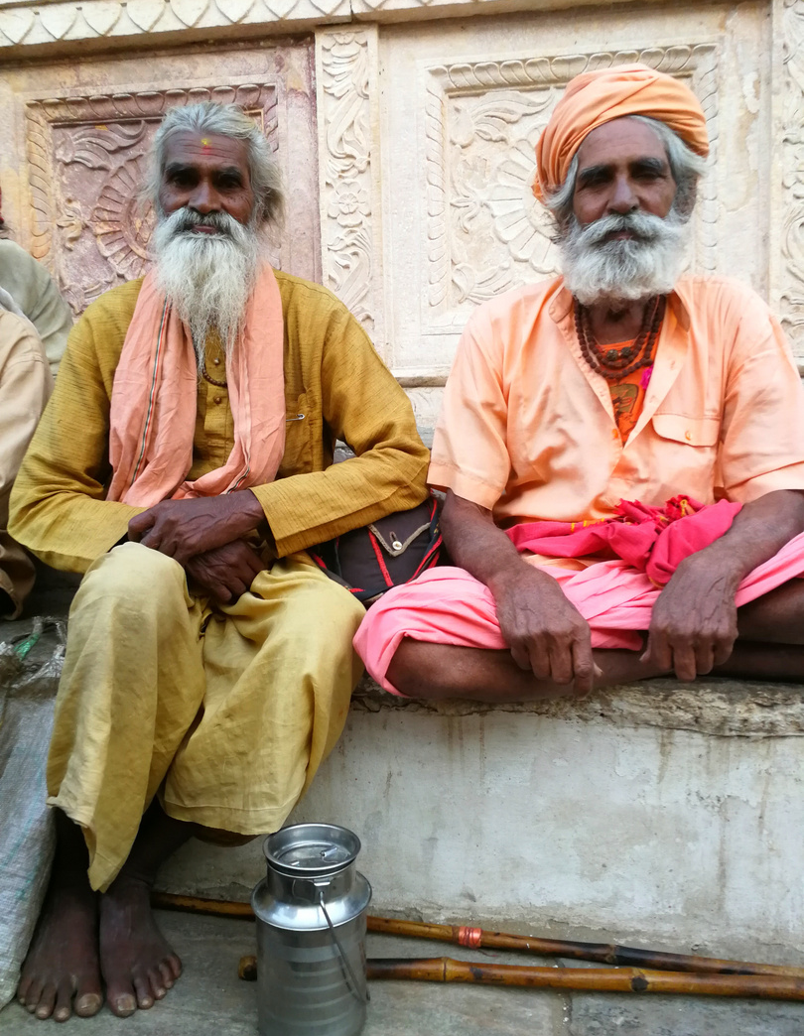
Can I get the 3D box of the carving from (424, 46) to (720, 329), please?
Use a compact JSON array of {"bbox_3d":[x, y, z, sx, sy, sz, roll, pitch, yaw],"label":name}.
[{"bbox_3d":[0.331,-0.643,1.662,0.565,0.530,0.050,0,5,9],"label":"carving"}]

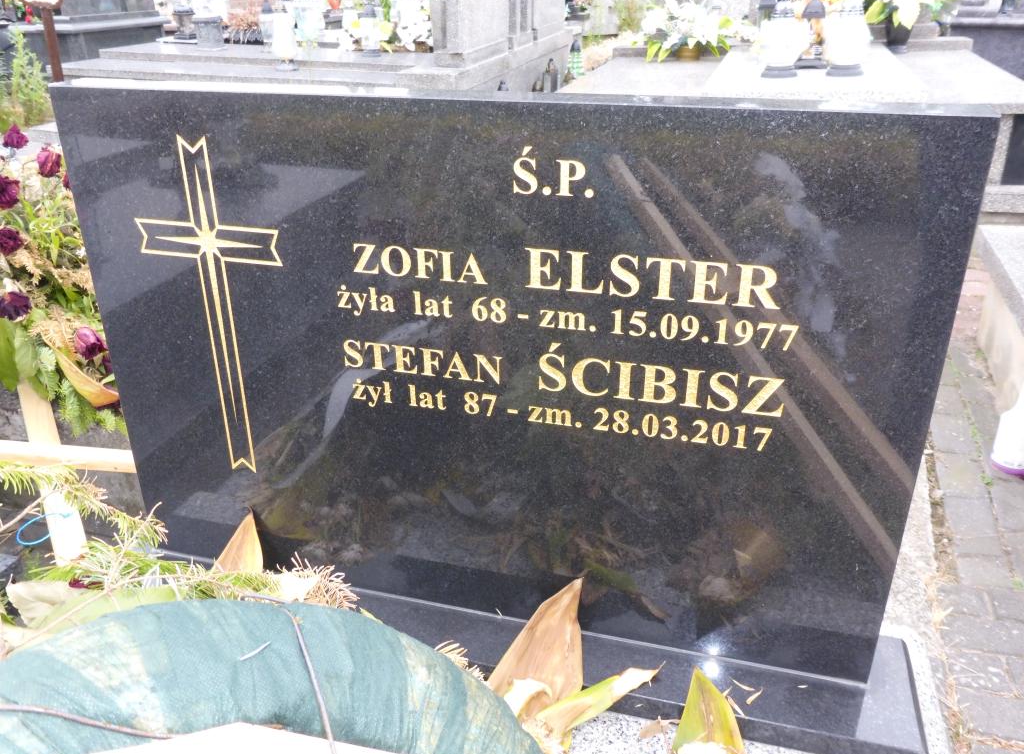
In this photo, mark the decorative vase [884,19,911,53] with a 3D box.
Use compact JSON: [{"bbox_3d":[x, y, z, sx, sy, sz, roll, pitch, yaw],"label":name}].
[{"bbox_3d":[2.420,-2.138,5.200,0.140,0.195,0.140,6,25,14],"label":"decorative vase"}]

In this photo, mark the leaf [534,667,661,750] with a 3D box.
[{"bbox_3d":[0.124,0.403,1.034,0.195,0.040,0.045,-12,27,-25],"label":"leaf"}]

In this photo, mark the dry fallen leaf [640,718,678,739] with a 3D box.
[{"bbox_3d":[0.181,0.430,1.027,0.052,0.013,0.026,-7,25,-15],"label":"dry fallen leaf"}]

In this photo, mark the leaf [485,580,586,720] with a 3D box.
[{"bbox_3d":[0.052,0.349,1.075,0.106,0.052,0.189,18,66,19],"label":"leaf"}]

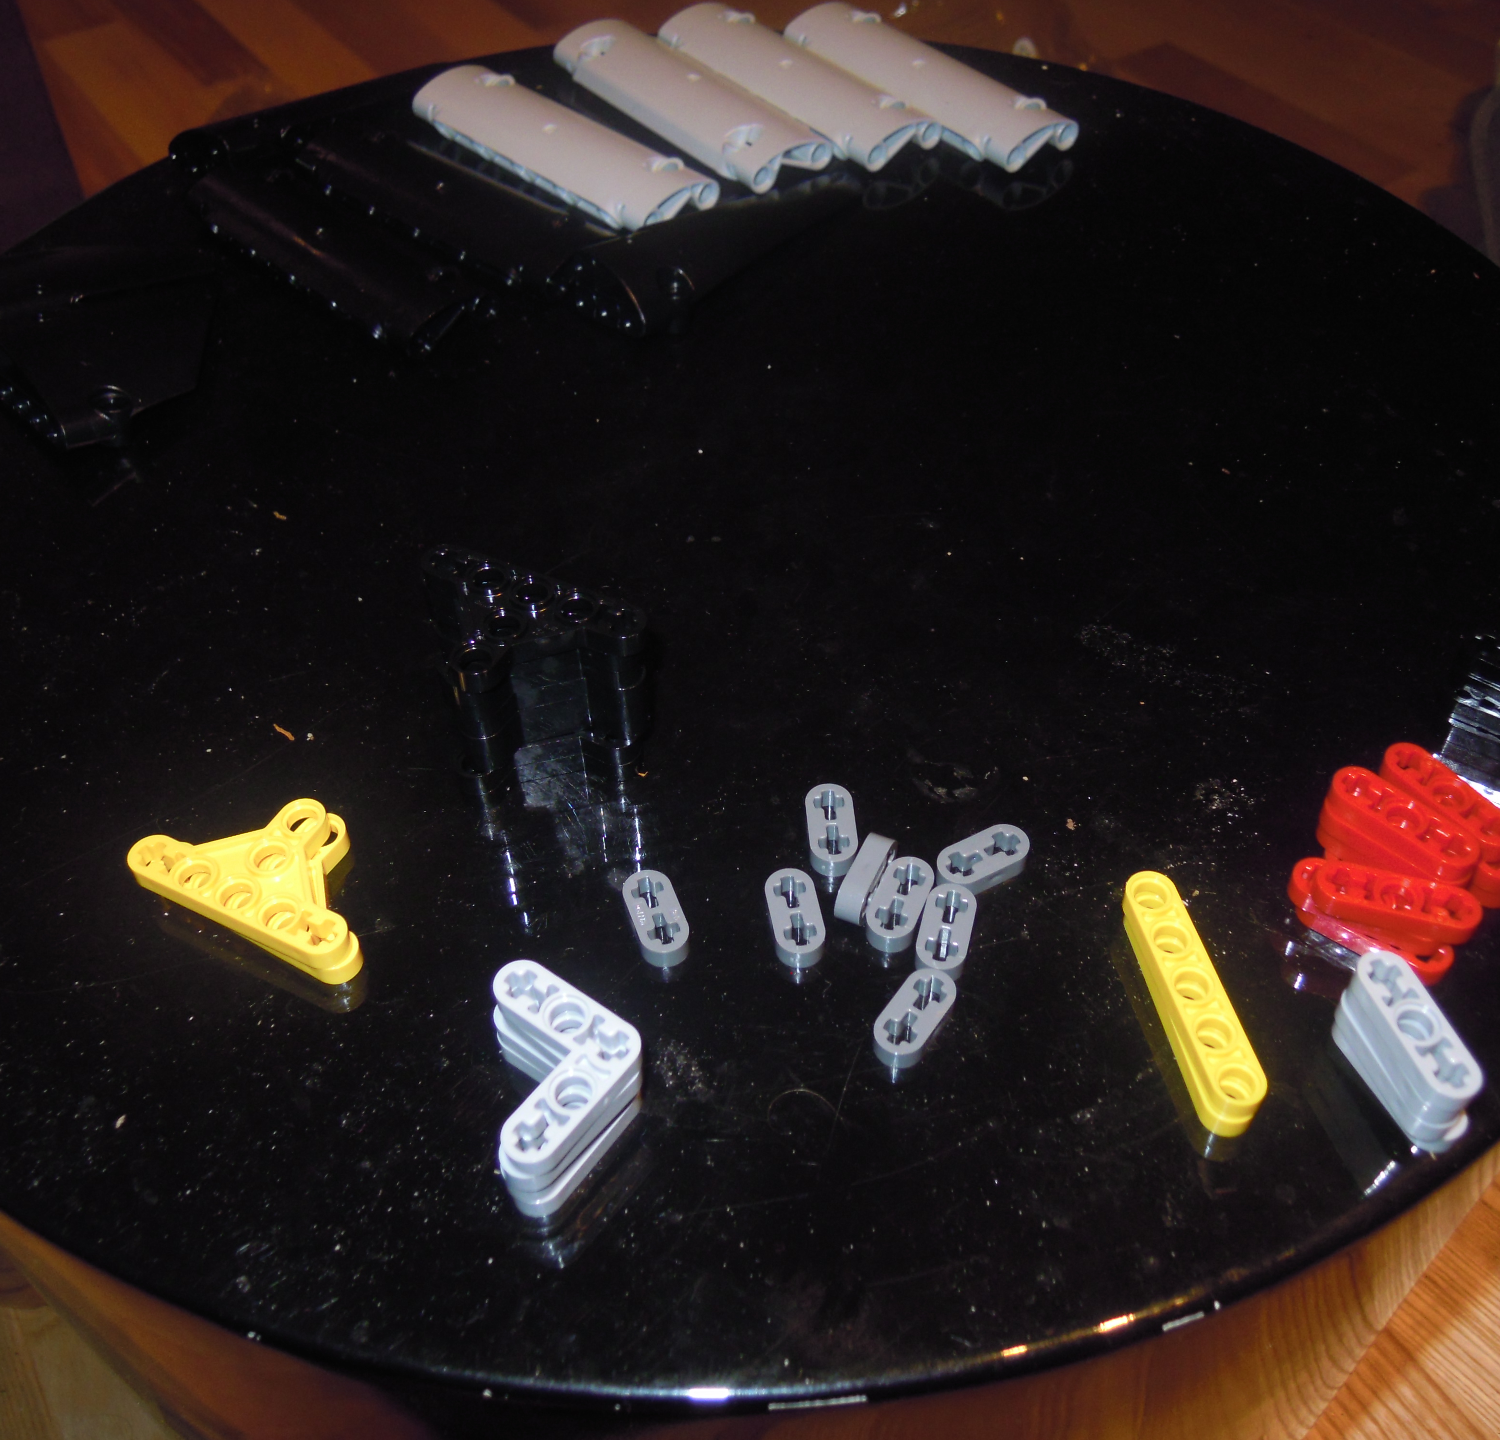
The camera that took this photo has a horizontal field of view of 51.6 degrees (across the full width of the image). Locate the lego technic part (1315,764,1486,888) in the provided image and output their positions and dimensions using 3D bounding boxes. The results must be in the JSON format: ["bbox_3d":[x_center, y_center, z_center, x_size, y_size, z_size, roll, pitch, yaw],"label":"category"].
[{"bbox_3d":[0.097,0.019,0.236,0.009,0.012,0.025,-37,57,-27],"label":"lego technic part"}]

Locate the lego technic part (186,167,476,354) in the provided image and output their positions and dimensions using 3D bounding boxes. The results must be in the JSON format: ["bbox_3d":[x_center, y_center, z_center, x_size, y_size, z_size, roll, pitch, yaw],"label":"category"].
[{"bbox_3d":[-0.097,-0.109,0.359,0.088,0.009,0.024,34,56,27],"label":"lego technic part"}]

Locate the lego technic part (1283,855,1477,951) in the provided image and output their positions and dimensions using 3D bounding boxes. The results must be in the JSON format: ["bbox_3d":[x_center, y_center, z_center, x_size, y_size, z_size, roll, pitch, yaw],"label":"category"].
[{"bbox_3d":[0.093,0.028,0.230,0.026,0.008,0.009,20,51,18],"label":"lego technic part"}]

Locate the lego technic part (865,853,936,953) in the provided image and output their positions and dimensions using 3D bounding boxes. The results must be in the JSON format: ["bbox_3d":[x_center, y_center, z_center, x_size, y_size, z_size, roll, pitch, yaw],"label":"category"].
[{"bbox_3d":[0.023,0.028,0.239,0.008,0.004,0.016,17,50,16],"label":"lego technic part"}]

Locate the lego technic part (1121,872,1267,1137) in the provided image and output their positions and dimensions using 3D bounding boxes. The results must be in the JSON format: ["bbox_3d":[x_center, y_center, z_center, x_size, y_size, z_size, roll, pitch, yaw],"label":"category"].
[{"bbox_3d":[0.063,0.040,0.225,0.008,0.008,0.040,-9,48,-7],"label":"lego technic part"}]

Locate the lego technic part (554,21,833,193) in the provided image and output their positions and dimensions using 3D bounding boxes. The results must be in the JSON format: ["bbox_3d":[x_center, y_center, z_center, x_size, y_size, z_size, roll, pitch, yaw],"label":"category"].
[{"bbox_3d":[-0.016,-0.163,0.408,0.024,0.009,0.088,-32,55,-25],"label":"lego technic part"}]

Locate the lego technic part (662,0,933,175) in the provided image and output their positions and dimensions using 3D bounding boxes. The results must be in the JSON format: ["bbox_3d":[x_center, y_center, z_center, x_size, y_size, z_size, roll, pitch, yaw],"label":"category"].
[{"bbox_3d":[0.011,-0.171,0.416,0.024,0.009,0.088,-32,55,-25],"label":"lego technic part"}]

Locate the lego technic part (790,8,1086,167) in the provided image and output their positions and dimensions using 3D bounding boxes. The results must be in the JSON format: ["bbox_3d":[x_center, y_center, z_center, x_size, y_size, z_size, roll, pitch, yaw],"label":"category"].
[{"bbox_3d":[0.047,-0.171,0.416,0.024,0.009,0.088,-32,56,-26],"label":"lego technic part"}]

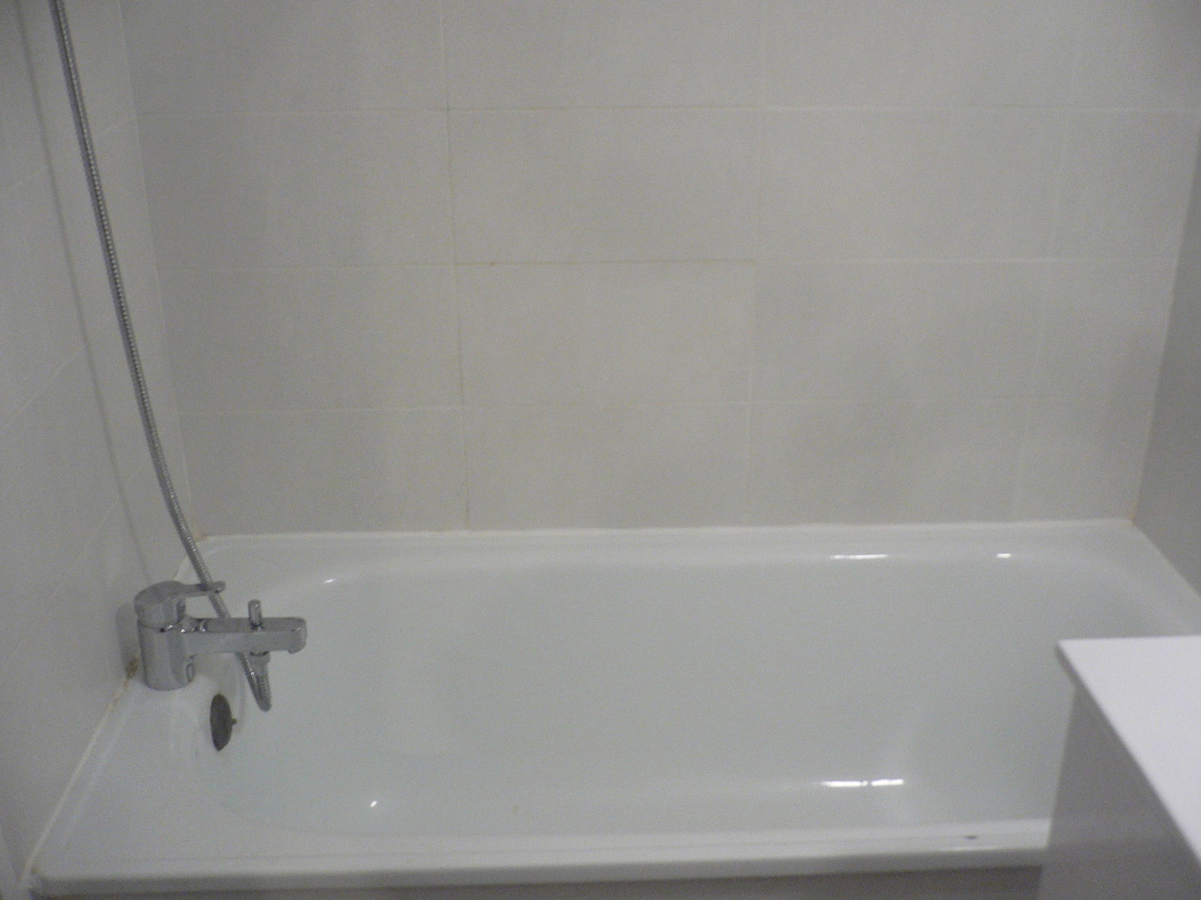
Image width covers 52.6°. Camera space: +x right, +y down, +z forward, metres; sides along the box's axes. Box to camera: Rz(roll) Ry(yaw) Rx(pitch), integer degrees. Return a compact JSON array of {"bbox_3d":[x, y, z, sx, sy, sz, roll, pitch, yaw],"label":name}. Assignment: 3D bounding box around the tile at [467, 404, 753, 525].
[{"bbox_3d":[0.008,0.025,1.745,0.397,0.193,0.010,-1,23,-2],"label":"tile"}]

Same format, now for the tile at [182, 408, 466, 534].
[{"bbox_3d":[-0.387,0.031,1.732,0.387,0.193,0.010,-1,23,-2],"label":"tile"}]

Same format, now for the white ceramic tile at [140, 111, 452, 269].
[{"bbox_3d":[-0.388,-0.334,1.575,0.387,0.197,0.010,-1,23,-2],"label":"white ceramic tile"}]

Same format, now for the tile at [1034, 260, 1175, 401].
[{"bbox_3d":[0.697,-0.169,1.690,0.177,0.197,0.010,-1,23,-2],"label":"tile"}]

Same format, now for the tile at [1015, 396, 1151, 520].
[{"bbox_3d":[0.698,0.013,1.768,0.177,0.193,0.010,-1,23,-2],"label":"tile"}]

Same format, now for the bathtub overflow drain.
[{"bbox_3d":[-0.450,0.325,1.450,0.018,0.069,0.069,-1,23,-2],"label":"bathtub overflow drain"}]

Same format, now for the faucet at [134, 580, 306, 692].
[{"bbox_3d":[-0.438,0.214,1.403,0.196,0.122,0.060,-1,23,-2],"label":"faucet"}]

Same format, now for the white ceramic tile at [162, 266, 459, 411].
[{"bbox_3d":[-0.388,-0.151,1.654,0.387,0.197,0.010,-1,23,-2],"label":"white ceramic tile"}]

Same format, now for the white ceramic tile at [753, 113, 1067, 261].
[{"bbox_3d":[0.407,-0.348,1.601,0.397,0.197,0.010,-1,23,-2],"label":"white ceramic tile"}]

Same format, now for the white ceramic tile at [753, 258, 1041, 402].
[{"bbox_3d":[0.407,-0.164,1.680,0.397,0.197,0.010,-1,23,-2],"label":"white ceramic tile"}]

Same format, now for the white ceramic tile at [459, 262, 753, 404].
[{"bbox_3d":[0.008,-0.157,1.667,0.397,0.197,0.010,-1,23,-2],"label":"white ceramic tile"}]

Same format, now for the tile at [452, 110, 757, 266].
[{"bbox_3d":[0.007,-0.341,1.588,0.397,0.197,0.010,-1,23,-2],"label":"tile"}]

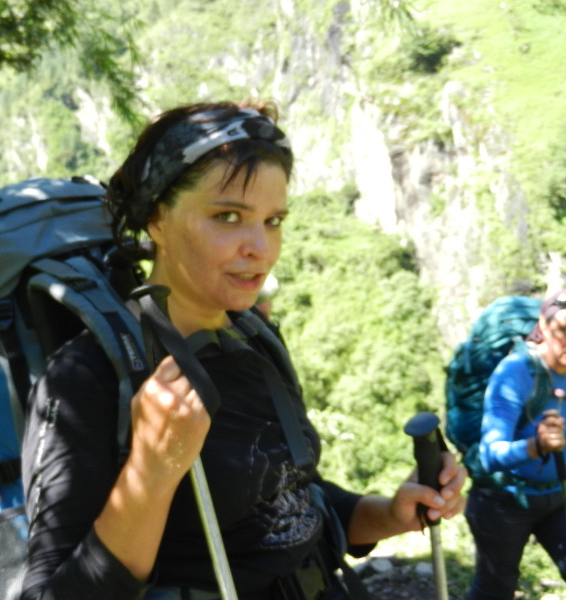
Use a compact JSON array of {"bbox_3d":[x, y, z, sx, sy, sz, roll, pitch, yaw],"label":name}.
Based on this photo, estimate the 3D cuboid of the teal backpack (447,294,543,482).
[{"bbox_3d":[0.753,0.299,2.870,0.350,0.610,0.330,-1,16,-20],"label":"teal backpack"}]

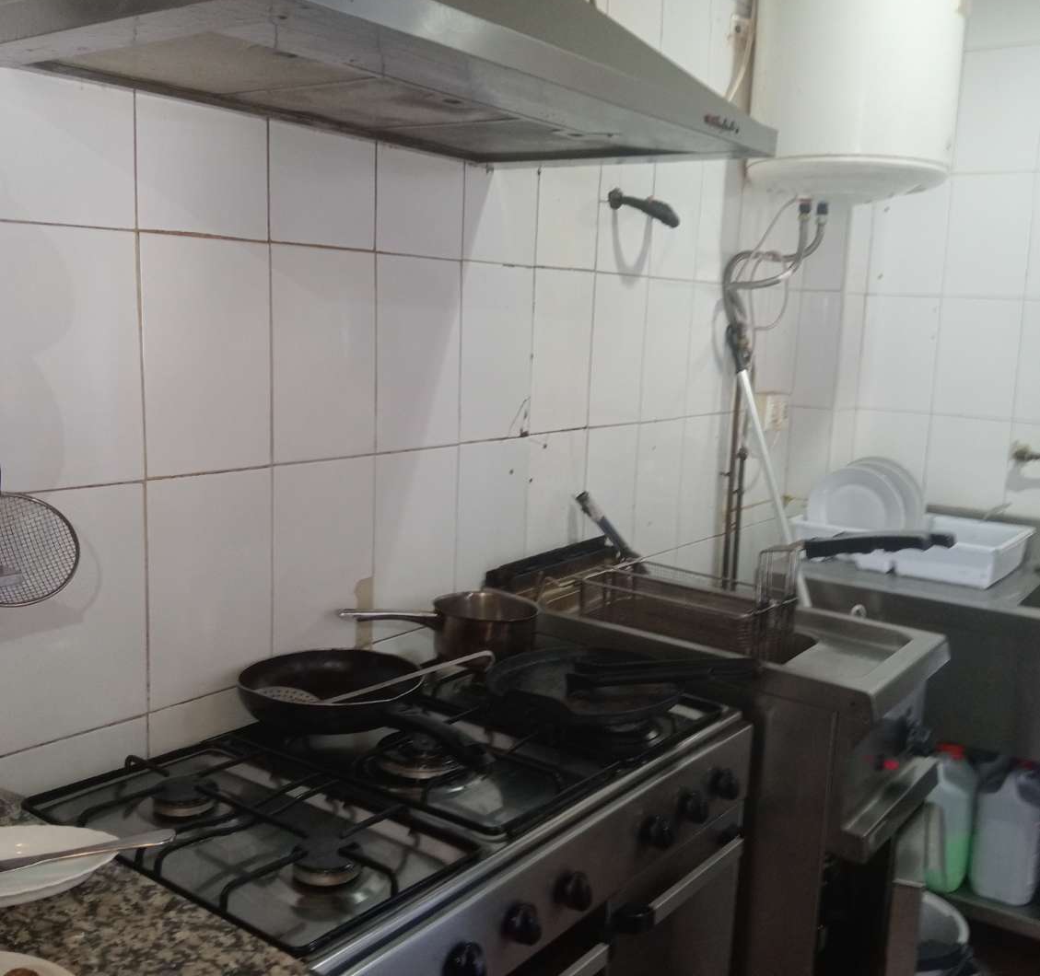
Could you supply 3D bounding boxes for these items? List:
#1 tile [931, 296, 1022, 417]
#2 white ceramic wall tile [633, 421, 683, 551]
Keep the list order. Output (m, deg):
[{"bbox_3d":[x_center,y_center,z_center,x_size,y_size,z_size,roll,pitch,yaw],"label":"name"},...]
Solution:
[{"bbox_3d":[1.155,-0.327,2.824,0.200,0.300,0.010,9,11,36],"label":"tile"},{"bbox_3d":[0.302,-0.001,2.441,0.010,0.300,0.200,9,11,36],"label":"white ceramic wall tile"}]

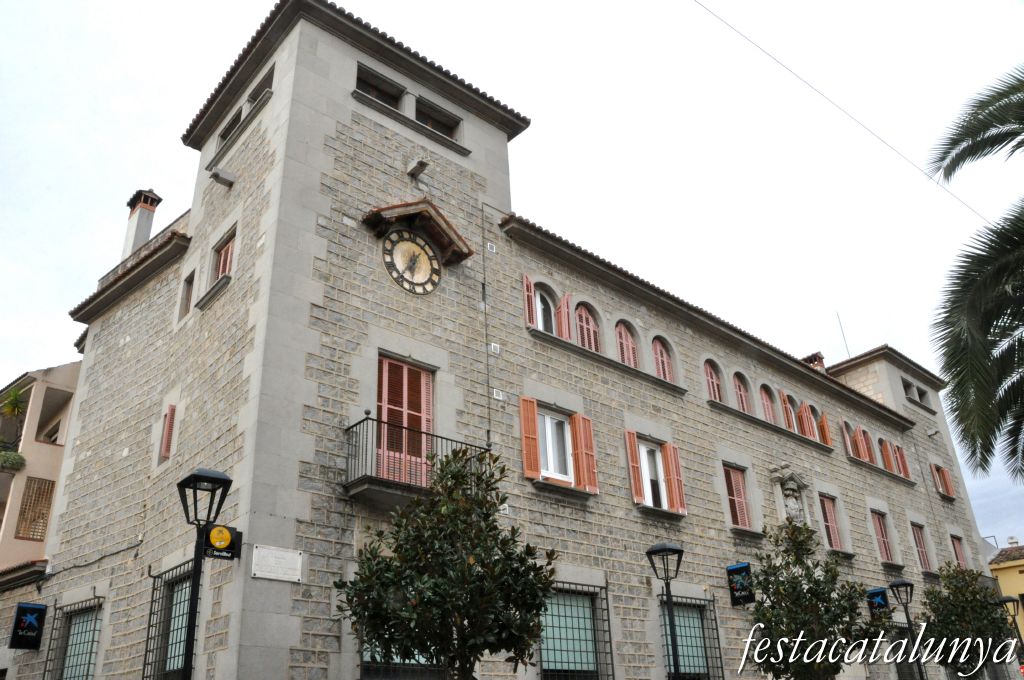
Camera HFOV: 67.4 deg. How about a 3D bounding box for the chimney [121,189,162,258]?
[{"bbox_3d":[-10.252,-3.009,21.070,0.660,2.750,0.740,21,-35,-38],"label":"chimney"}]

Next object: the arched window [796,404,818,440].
[{"bbox_3d":[9.618,2.656,24.491,0.845,1.298,0.268,21,-36,-37],"label":"arched window"}]

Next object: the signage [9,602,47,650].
[{"bbox_3d":[-9.150,5.416,14.500,0.110,0.820,0.550,-21,-32,30],"label":"signage"}]

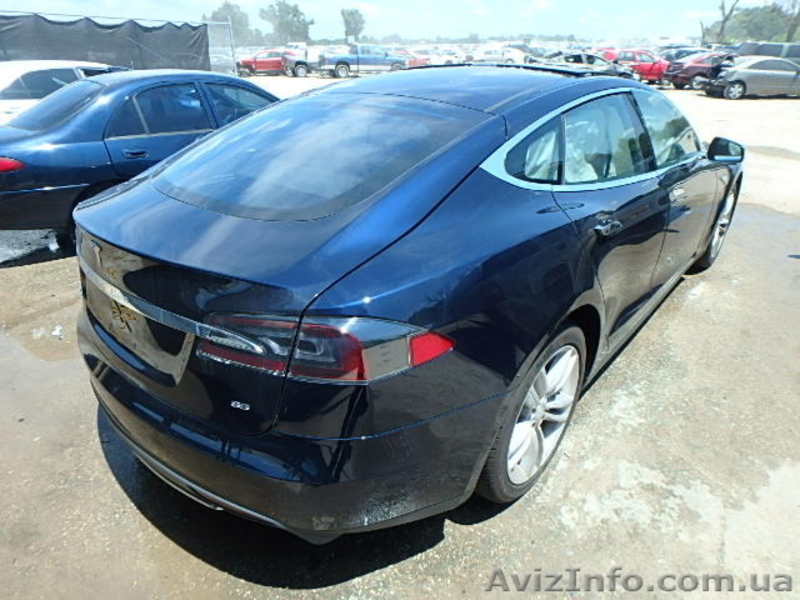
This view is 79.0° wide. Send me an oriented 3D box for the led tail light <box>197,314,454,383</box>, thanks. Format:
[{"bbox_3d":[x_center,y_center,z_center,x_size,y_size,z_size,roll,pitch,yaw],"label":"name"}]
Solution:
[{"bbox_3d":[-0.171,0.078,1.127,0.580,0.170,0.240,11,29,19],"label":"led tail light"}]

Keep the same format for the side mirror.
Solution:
[{"bbox_3d":[1.881,-0.859,2.787,0.200,0.150,0.140,23,34,36],"label":"side mirror"}]

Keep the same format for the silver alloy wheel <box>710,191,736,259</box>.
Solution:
[{"bbox_3d":[2.410,-0.609,3.762,0.200,0.520,0.520,23,34,36],"label":"silver alloy wheel"}]

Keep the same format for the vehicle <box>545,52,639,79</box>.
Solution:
[{"bbox_3d":[10.586,-12.714,26.816,4.700,1.460,1.800,9,28,16],"label":"vehicle"}]

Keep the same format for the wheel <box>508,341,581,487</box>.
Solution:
[{"bbox_3d":[0.455,0.381,1.772,0.200,0.520,0.520,23,34,36],"label":"wheel"}]

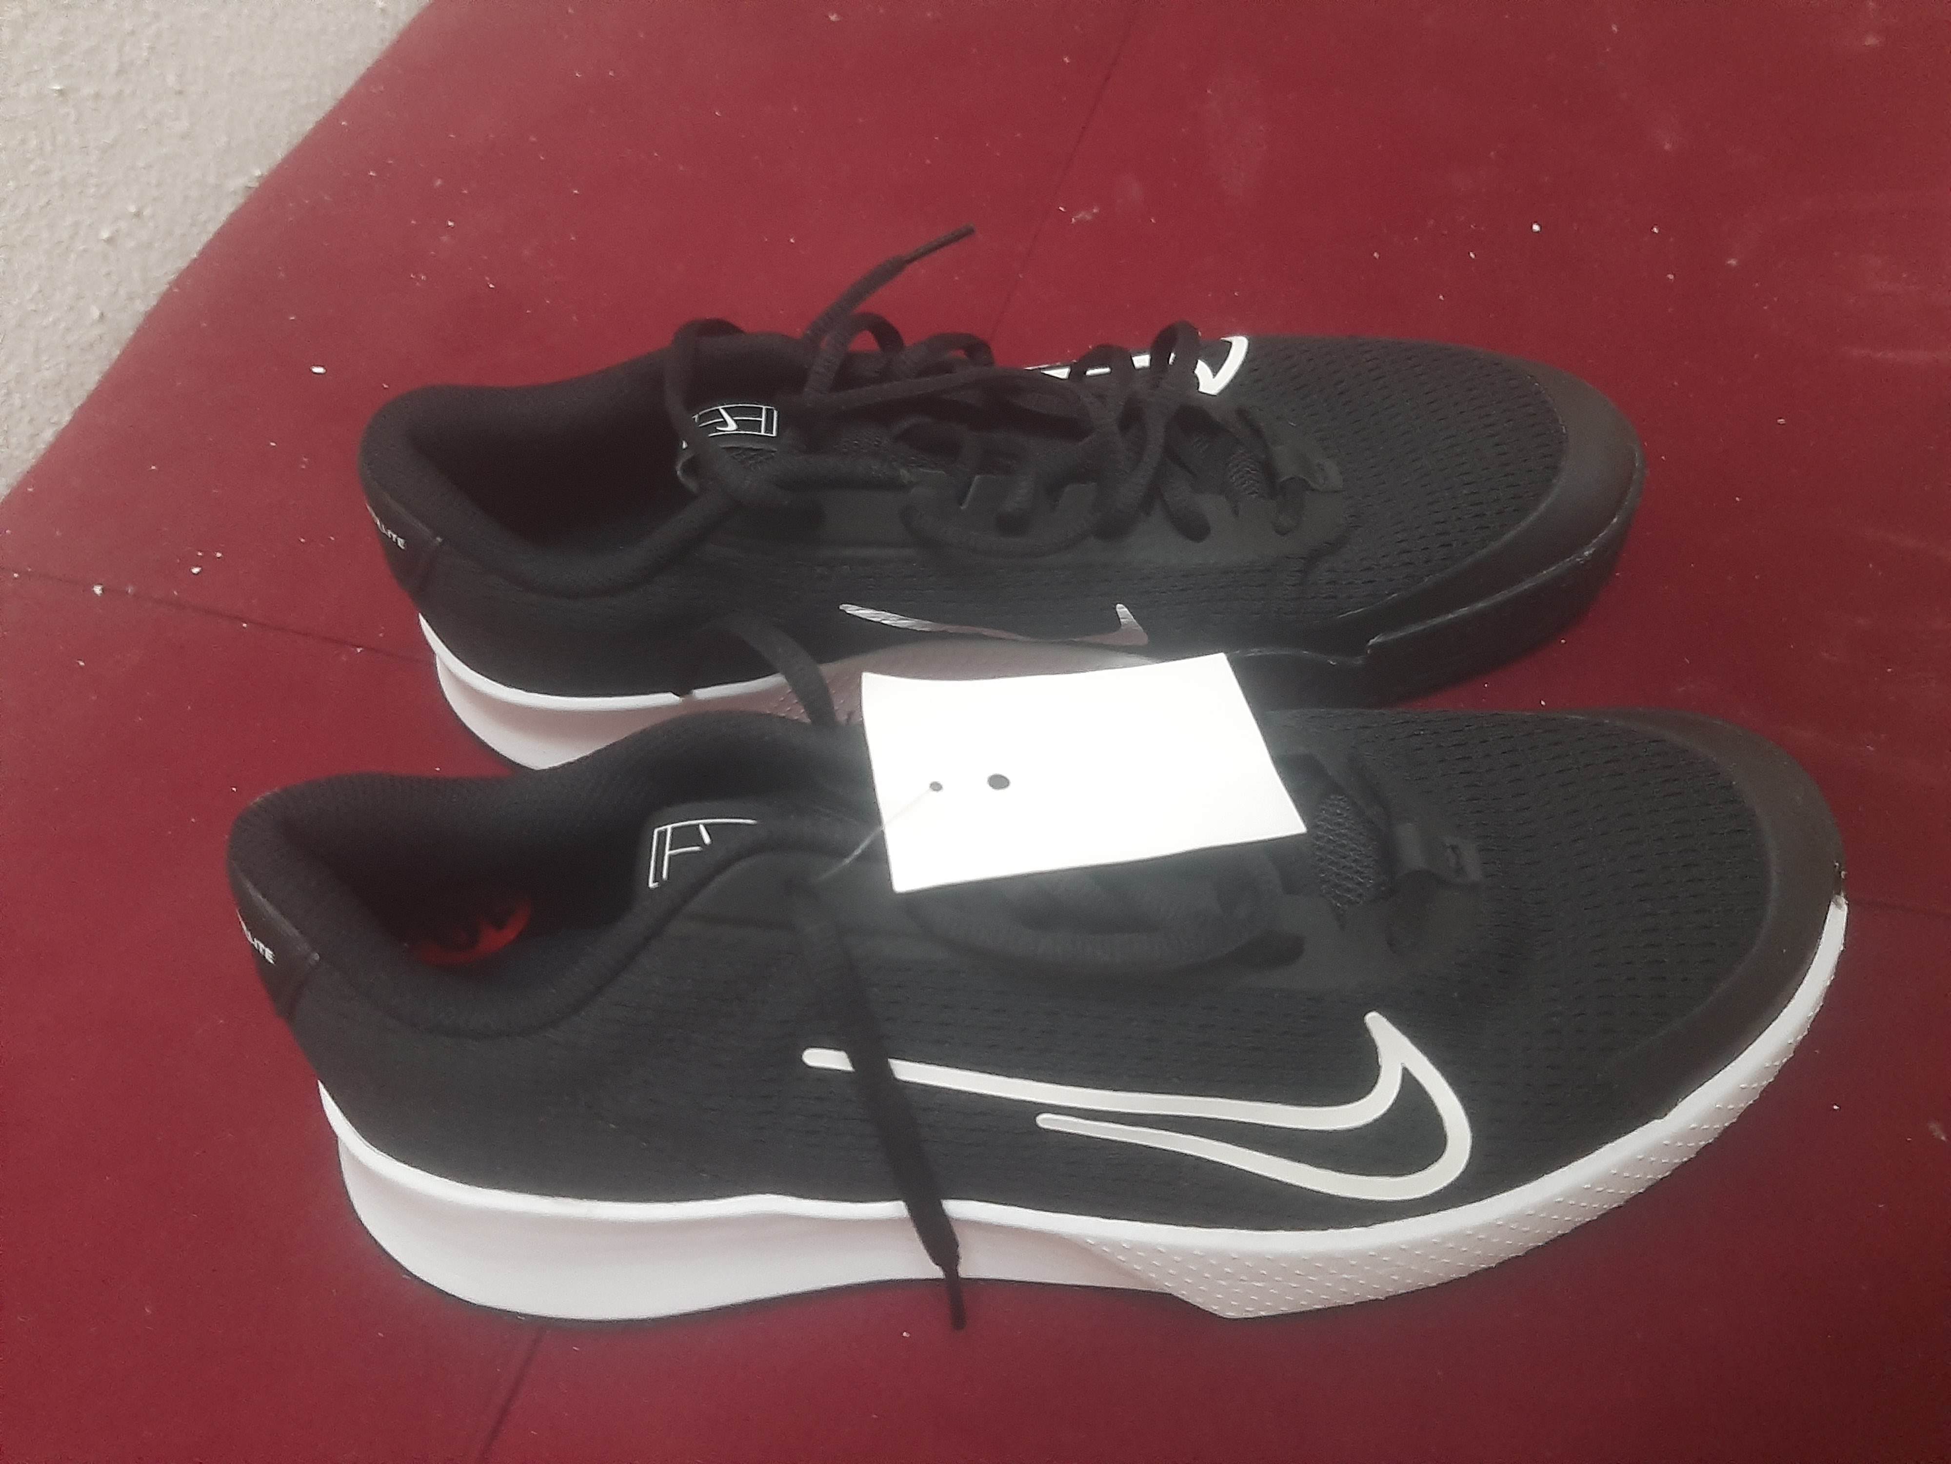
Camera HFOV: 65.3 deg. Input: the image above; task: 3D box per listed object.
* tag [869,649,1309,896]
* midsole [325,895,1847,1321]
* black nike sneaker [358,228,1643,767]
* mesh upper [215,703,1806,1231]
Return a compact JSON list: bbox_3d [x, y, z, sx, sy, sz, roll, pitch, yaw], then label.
[{"bbox_3d":[0.017,0.005,0.258,0.067,0.004,0.046,-6,45,-9],"label":"tag"},{"bbox_3d":[0.026,0.060,0.302,0.300,0.046,0.106,-4,44,-1],"label":"midsole"},{"bbox_3d":[0.018,-0.057,0.359,0.302,0.107,0.106,-5,60,-1],"label":"black nike sneaker"},{"bbox_3d":[0.019,0.030,0.278,0.290,0.080,0.097,-4,44,-1],"label":"mesh upper"}]

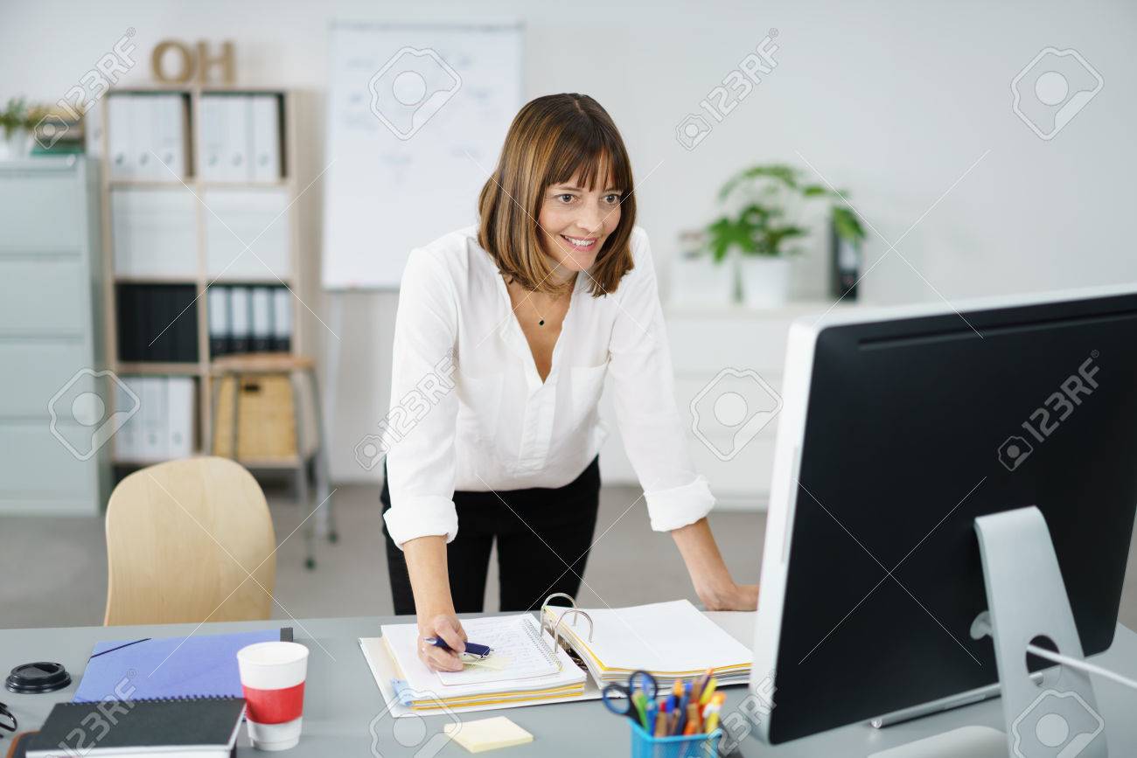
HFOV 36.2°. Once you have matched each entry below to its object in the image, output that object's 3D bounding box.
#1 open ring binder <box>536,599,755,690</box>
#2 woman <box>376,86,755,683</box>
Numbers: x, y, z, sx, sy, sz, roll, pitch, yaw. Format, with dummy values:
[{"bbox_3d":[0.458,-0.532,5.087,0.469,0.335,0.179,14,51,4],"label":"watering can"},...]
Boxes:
[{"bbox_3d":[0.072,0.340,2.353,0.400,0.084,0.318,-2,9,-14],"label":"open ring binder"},{"bbox_3d":[-0.023,0.322,2.641,0.580,1.490,0.800,-2,9,-15],"label":"woman"}]

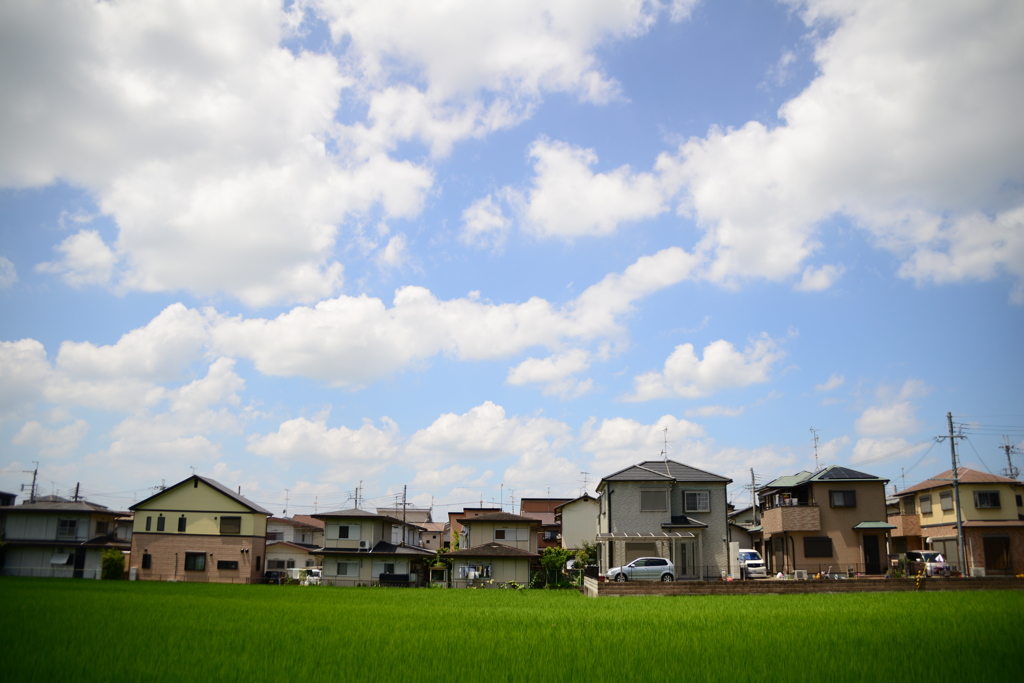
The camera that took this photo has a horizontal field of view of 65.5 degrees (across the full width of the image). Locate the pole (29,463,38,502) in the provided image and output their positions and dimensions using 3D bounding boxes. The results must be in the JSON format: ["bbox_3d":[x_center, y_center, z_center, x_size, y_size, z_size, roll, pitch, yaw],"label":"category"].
[{"bbox_3d":[-52.756,19.365,88.000,1.500,10.800,0.600,1,-14,0],"label":"pole"}]

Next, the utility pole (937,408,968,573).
[{"bbox_3d":[27.903,9.461,50.000,1.900,10.300,0.600,1,-14,0],"label":"utility pole"}]

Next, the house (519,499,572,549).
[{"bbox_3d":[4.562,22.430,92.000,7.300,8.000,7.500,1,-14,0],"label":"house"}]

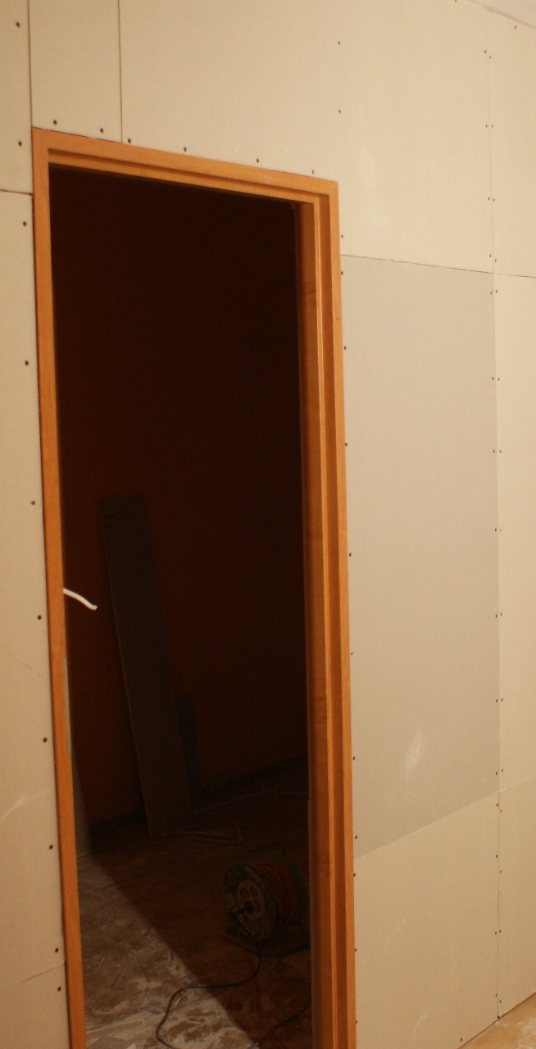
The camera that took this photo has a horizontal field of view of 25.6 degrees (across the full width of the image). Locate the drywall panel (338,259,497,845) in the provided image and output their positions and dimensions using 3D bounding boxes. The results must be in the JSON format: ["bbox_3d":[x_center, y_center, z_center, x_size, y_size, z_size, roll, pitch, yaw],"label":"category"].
[{"bbox_3d":[0.370,0.061,2.783,0.013,1.331,0.612,3,7,43],"label":"drywall panel"}]

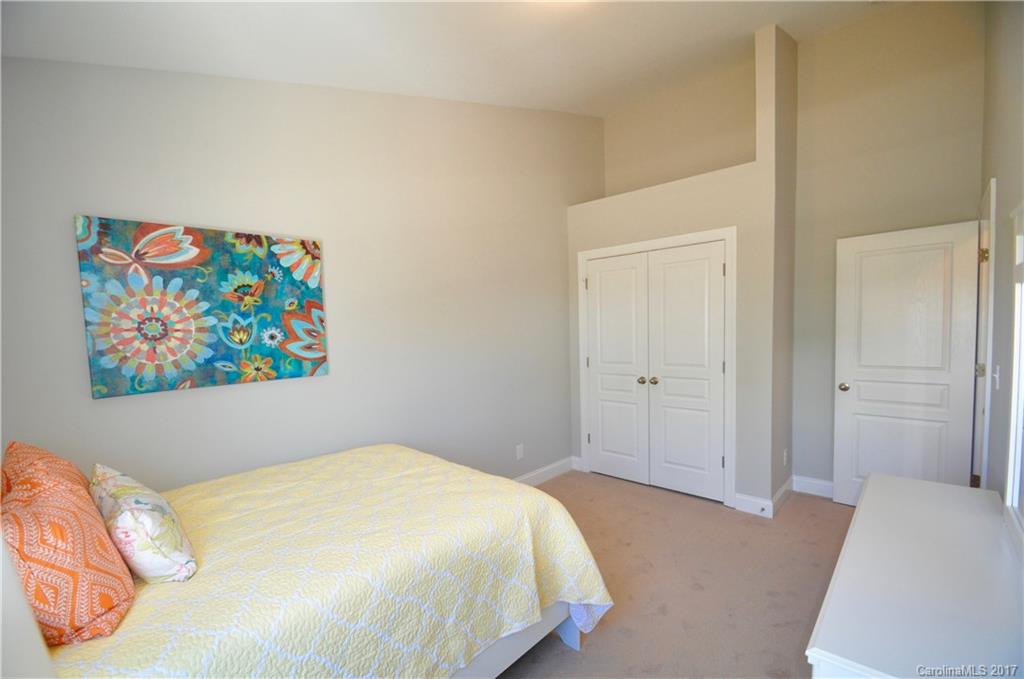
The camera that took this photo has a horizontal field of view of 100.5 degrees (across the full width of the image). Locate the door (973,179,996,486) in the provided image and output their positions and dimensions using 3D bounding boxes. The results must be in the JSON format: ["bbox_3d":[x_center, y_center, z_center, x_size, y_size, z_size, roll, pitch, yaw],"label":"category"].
[{"bbox_3d":[2.756,0.250,2.448,0.100,2.124,0.940,1,4,43],"label":"door"}]

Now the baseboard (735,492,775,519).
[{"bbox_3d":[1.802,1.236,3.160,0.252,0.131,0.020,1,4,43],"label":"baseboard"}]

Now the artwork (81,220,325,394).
[{"bbox_3d":[-1.432,-0.154,2.118,0.037,0.756,0.983,1,4,43],"label":"artwork"}]

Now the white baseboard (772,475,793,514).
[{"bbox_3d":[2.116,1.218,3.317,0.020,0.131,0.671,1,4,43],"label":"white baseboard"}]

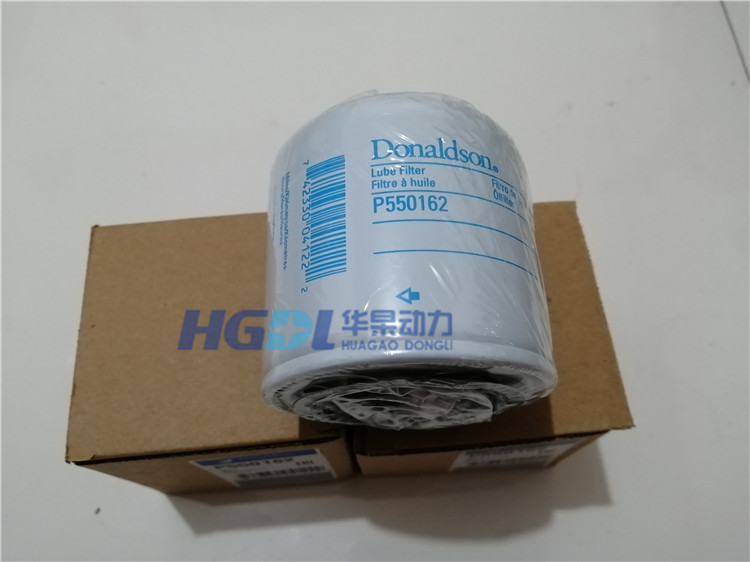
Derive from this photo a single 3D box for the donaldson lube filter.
[{"bbox_3d":[0.010,-0.003,0.197,0.093,0.093,0.092,2,66,-9],"label":"donaldson lube filter"}]

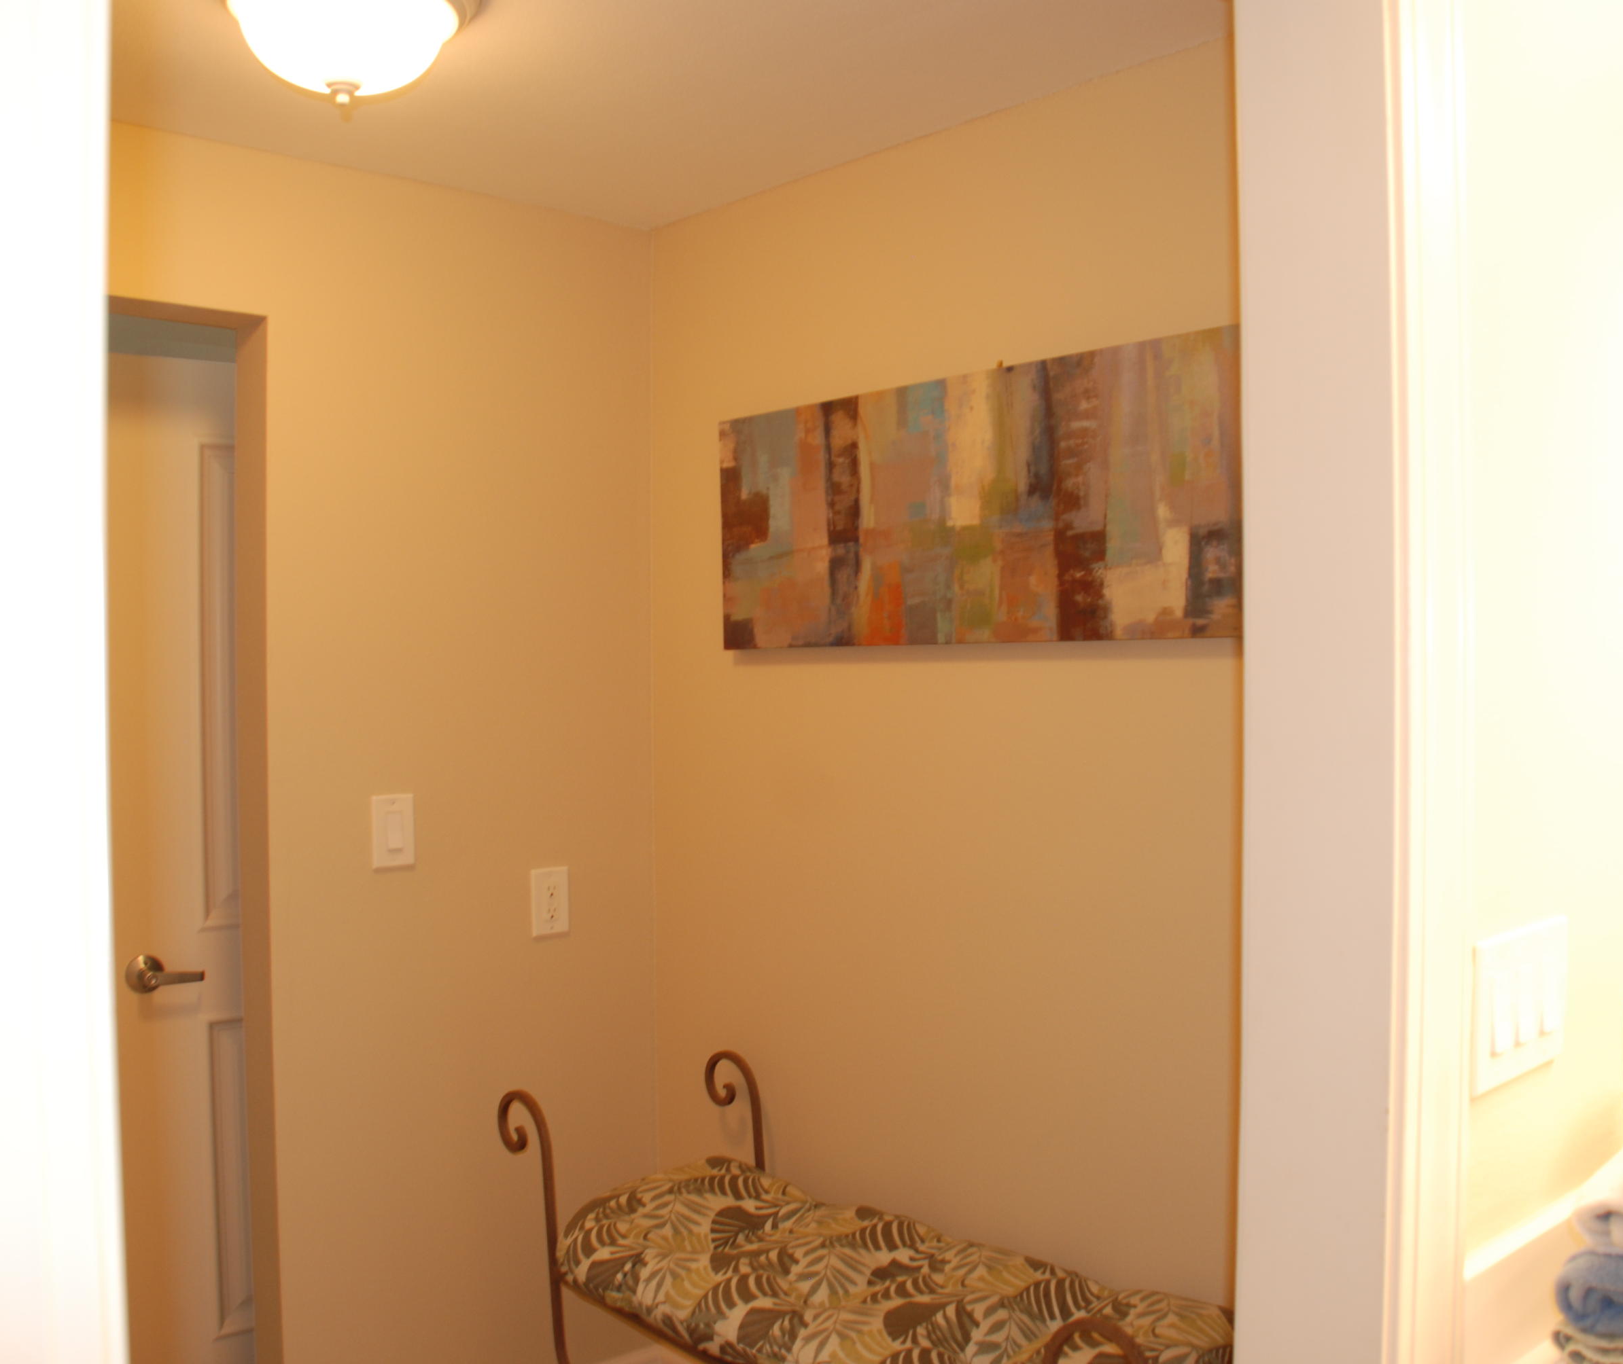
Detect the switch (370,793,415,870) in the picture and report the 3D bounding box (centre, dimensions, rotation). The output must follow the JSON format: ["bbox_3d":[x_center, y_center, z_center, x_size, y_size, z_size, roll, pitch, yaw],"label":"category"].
[{"bbox_3d":[-0.697,0.249,2.553,0.077,0.121,0.011,-2,2,-43],"label":"switch"}]

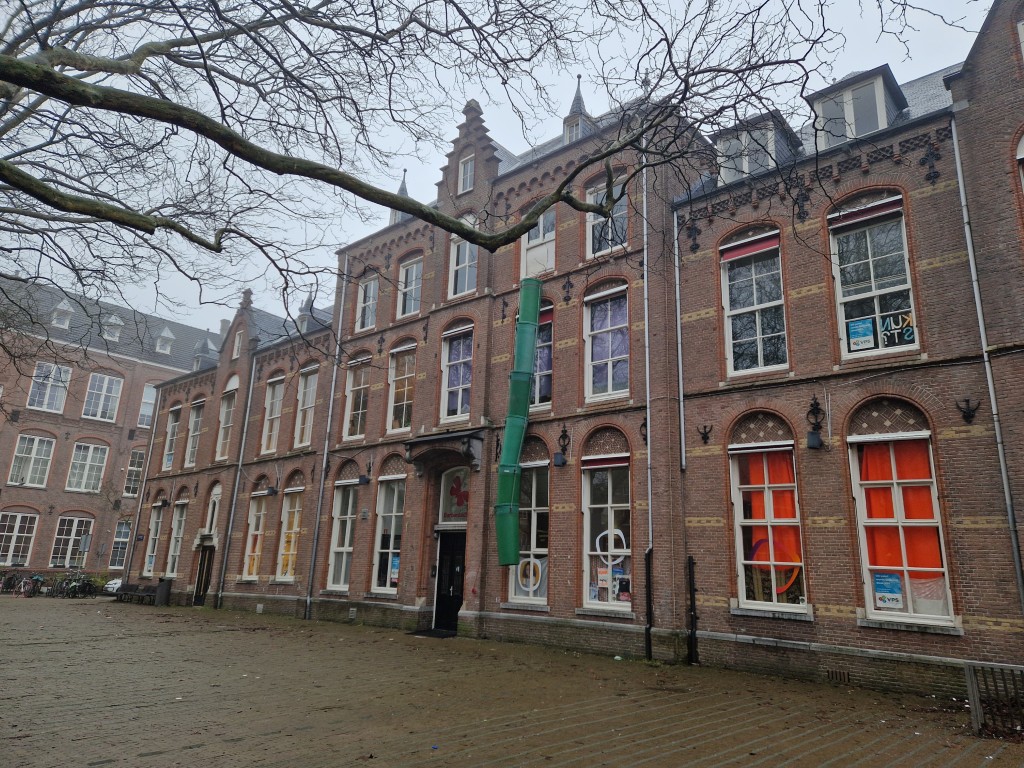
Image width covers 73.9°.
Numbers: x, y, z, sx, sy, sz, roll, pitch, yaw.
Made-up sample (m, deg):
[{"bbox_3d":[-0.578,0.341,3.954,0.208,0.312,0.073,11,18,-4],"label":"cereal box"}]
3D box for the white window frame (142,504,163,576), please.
[{"bbox_3d":[-16.256,7.071,30.897,1.200,3.157,0.180,-11,-20,40],"label":"white window frame"}]

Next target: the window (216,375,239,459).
[{"bbox_3d":[-12.086,1.390,29.091,1.018,3.635,0.220,-11,-20,40],"label":"window"}]

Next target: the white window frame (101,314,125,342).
[{"bbox_3d":[-24.712,-3.332,41.808,1.200,1.710,1.107,-11,-20,40],"label":"white window frame"}]

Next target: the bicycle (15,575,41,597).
[{"bbox_3d":[-24.416,10.154,34.288,1.750,1.100,0.600,-10,-19,37],"label":"bicycle"}]

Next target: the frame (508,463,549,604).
[{"bbox_3d":[0.462,3.723,17.095,1.210,3.368,0.220,-11,-20,40],"label":"frame"}]

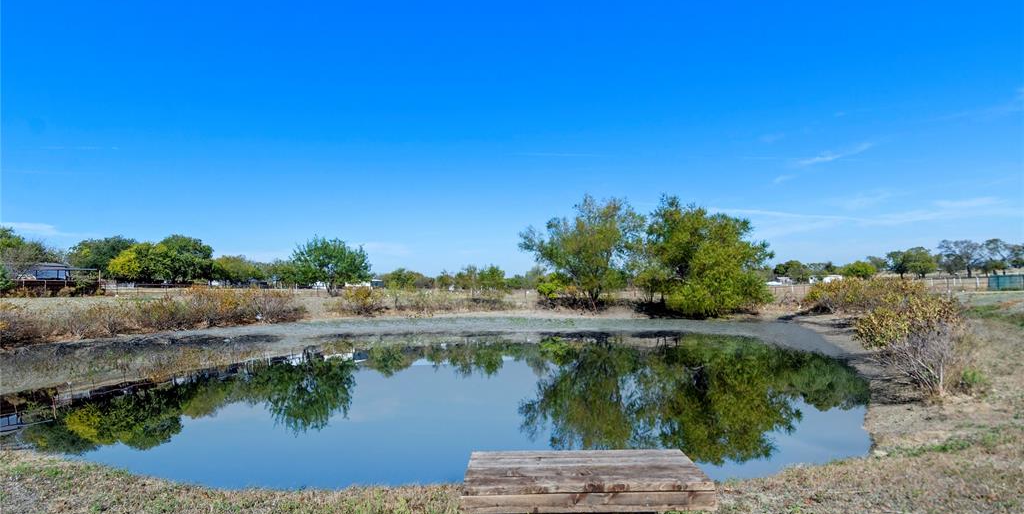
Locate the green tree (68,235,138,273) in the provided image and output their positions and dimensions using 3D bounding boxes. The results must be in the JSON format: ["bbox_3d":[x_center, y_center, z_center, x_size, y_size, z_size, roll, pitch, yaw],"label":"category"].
[{"bbox_3d":[-59.933,0.220,75.000,8.165,6.459,6.940,2,-3,-39],"label":"green tree"}]

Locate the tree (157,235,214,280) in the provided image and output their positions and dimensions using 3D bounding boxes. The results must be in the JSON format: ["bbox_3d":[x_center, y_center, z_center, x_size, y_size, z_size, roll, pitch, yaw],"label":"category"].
[{"bbox_3d":[-44.666,0.479,70.000,7.449,7.125,6.704,0,-2,0],"label":"tree"}]

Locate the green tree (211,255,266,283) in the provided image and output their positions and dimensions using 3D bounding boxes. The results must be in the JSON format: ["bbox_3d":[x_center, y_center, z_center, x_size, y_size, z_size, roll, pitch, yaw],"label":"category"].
[{"bbox_3d":[-39.614,1.955,74.000,7.631,4.345,6.486,0,-2,0],"label":"green tree"}]

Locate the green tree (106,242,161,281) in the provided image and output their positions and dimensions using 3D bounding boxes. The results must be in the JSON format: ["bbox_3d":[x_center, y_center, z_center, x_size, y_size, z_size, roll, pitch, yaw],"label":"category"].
[{"bbox_3d":[-48.068,0.700,65.000,5.465,5.089,5.192,2,-3,-36],"label":"green tree"}]

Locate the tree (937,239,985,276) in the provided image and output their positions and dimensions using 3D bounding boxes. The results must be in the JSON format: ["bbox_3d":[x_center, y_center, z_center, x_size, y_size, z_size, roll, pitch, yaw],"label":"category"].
[{"bbox_3d":[83.293,0.279,95.000,6.640,7.438,5.976,-2,-3,41],"label":"tree"}]

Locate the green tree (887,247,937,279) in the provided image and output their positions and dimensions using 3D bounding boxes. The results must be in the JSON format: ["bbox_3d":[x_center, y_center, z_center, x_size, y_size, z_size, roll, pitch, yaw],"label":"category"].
[{"bbox_3d":[66.367,0.998,85.000,6.488,5.490,5.839,-2,-3,38],"label":"green tree"}]

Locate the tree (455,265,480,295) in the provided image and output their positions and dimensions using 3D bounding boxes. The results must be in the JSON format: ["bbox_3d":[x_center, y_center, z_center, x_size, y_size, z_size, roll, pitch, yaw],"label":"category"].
[{"bbox_3d":[-3.833,2.024,44.000,2.235,2.756,2.235,0,-2,0],"label":"tree"}]

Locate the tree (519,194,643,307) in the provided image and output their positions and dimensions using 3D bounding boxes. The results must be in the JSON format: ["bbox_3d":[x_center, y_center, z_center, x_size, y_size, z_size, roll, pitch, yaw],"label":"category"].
[{"bbox_3d":[3.833,-0.284,29.000,6.906,6.332,6.561,0,-3,8],"label":"tree"}]

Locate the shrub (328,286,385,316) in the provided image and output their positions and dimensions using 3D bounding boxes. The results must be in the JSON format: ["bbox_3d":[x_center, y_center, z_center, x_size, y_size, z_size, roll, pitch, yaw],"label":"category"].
[{"bbox_3d":[-8.066,2.282,26.500,2.842,1.608,2.273,0,-2,0],"label":"shrub"}]

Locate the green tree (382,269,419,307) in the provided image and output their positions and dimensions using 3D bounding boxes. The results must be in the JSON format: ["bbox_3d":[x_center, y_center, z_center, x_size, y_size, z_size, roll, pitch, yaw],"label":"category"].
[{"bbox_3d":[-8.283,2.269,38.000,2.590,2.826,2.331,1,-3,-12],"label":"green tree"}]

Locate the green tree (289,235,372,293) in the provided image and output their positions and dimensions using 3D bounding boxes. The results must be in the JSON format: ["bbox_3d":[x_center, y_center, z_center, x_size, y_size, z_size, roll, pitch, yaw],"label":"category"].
[{"bbox_3d":[-18.575,0.916,52.000,8.103,6.005,7.455,0,-2,0],"label":"green tree"}]

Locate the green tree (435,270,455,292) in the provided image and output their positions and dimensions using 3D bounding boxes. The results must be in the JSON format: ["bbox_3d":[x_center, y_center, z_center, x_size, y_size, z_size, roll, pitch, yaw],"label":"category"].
[{"bbox_3d":[-6.557,2.398,50.000,2.046,2.153,2.046,0,-2,0],"label":"green tree"}]

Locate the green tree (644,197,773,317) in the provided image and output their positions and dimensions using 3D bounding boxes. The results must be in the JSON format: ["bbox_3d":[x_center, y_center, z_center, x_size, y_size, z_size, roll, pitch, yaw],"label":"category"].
[{"bbox_3d":[10.055,-0.026,26.500,6.135,6.038,5.828,-1,-3,21],"label":"green tree"}]

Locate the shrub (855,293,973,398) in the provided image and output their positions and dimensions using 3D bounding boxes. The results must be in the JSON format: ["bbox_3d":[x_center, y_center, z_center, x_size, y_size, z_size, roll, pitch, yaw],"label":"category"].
[{"bbox_3d":[5.924,1.309,7.600,1.366,1.515,1.366,-2,-3,38],"label":"shrub"}]

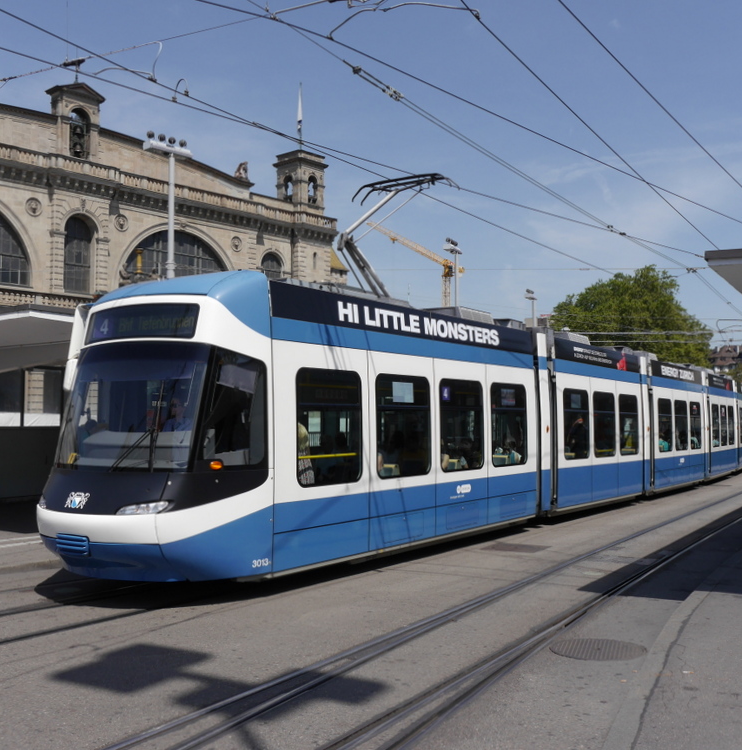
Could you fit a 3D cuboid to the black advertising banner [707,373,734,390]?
[{"bbox_3d":[10.945,0.266,28.909,0.060,0.370,4.831,-2,-3,29],"label":"black advertising banner"}]

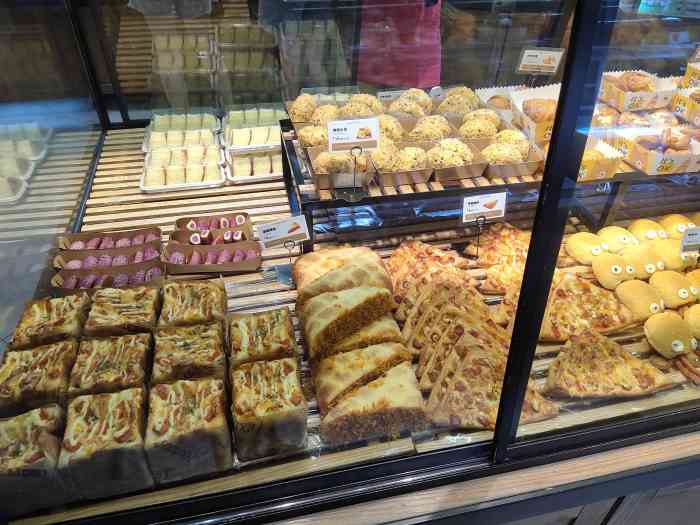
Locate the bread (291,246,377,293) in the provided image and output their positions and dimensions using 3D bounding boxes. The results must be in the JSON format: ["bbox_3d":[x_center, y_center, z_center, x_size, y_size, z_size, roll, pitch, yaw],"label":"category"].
[{"bbox_3d":[-0.023,0.019,0.956,0.155,0.070,0.065,-7,44,-10],"label":"bread"}]

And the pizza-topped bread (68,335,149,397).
[{"bbox_3d":[-0.353,0.175,0.769,0.098,0.075,0.095,-7,44,-10],"label":"pizza-topped bread"}]

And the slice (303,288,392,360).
[{"bbox_3d":[0.000,0.090,0.879,0.155,0.072,0.065,-13,45,-16],"label":"slice"}]

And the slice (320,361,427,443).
[{"bbox_3d":[0.034,0.208,0.755,0.155,0.070,0.065,-7,44,-10],"label":"slice"}]

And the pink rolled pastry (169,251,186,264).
[{"bbox_3d":[-0.339,-0.009,0.995,0.032,0.028,0.034,-7,44,-10],"label":"pink rolled pastry"}]

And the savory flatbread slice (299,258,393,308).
[{"bbox_3d":[-0.012,0.055,0.917,0.155,0.070,0.065,-11,44,-14],"label":"savory flatbread slice"}]

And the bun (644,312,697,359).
[{"bbox_3d":[0.513,0.117,0.809,0.075,0.058,0.076,-7,34,-12],"label":"bun"}]

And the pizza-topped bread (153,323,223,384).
[{"bbox_3d":[-0.228,0.150,0.735,0.092,0.066,0.097,-7,34,-12],"label":"pizza-topped bread"}]

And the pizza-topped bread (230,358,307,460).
[{"bbox_3d":[-0.107,0.191,0.674,0.092,0.066,0.097,-7,34,-12],"label":"pizza-topped bread"}]

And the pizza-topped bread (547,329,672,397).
[{"bbox_3d":[0.416,0.165,0.851,0.195,0.027,0.115,-7,44,-10],"label":"pizza-topped bread"}]

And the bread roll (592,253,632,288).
[{"bbox_3d":[0.502,0.017,0.964,0.075,0.058,0.076,-7,34,-12],"label":"bread roll"}]

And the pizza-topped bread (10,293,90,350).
[{"bbox_3d":[-0.451,0.112,0.788,0.092,0.066,0.097,-7,34,-12],"label":"pizza-topped bread"}]

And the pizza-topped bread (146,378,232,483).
[{"bbox_3d":[-0.202,0.208,0.646,0.092,0.066,0.097,-7,34,-12],"label":"pizza-topped bread"}]

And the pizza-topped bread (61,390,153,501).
[{"bbox_3d":[-0.294,0.219,0.626,0.092,0.066,0.097,-7,34,-12],"label":"pizza-topped bread"}]

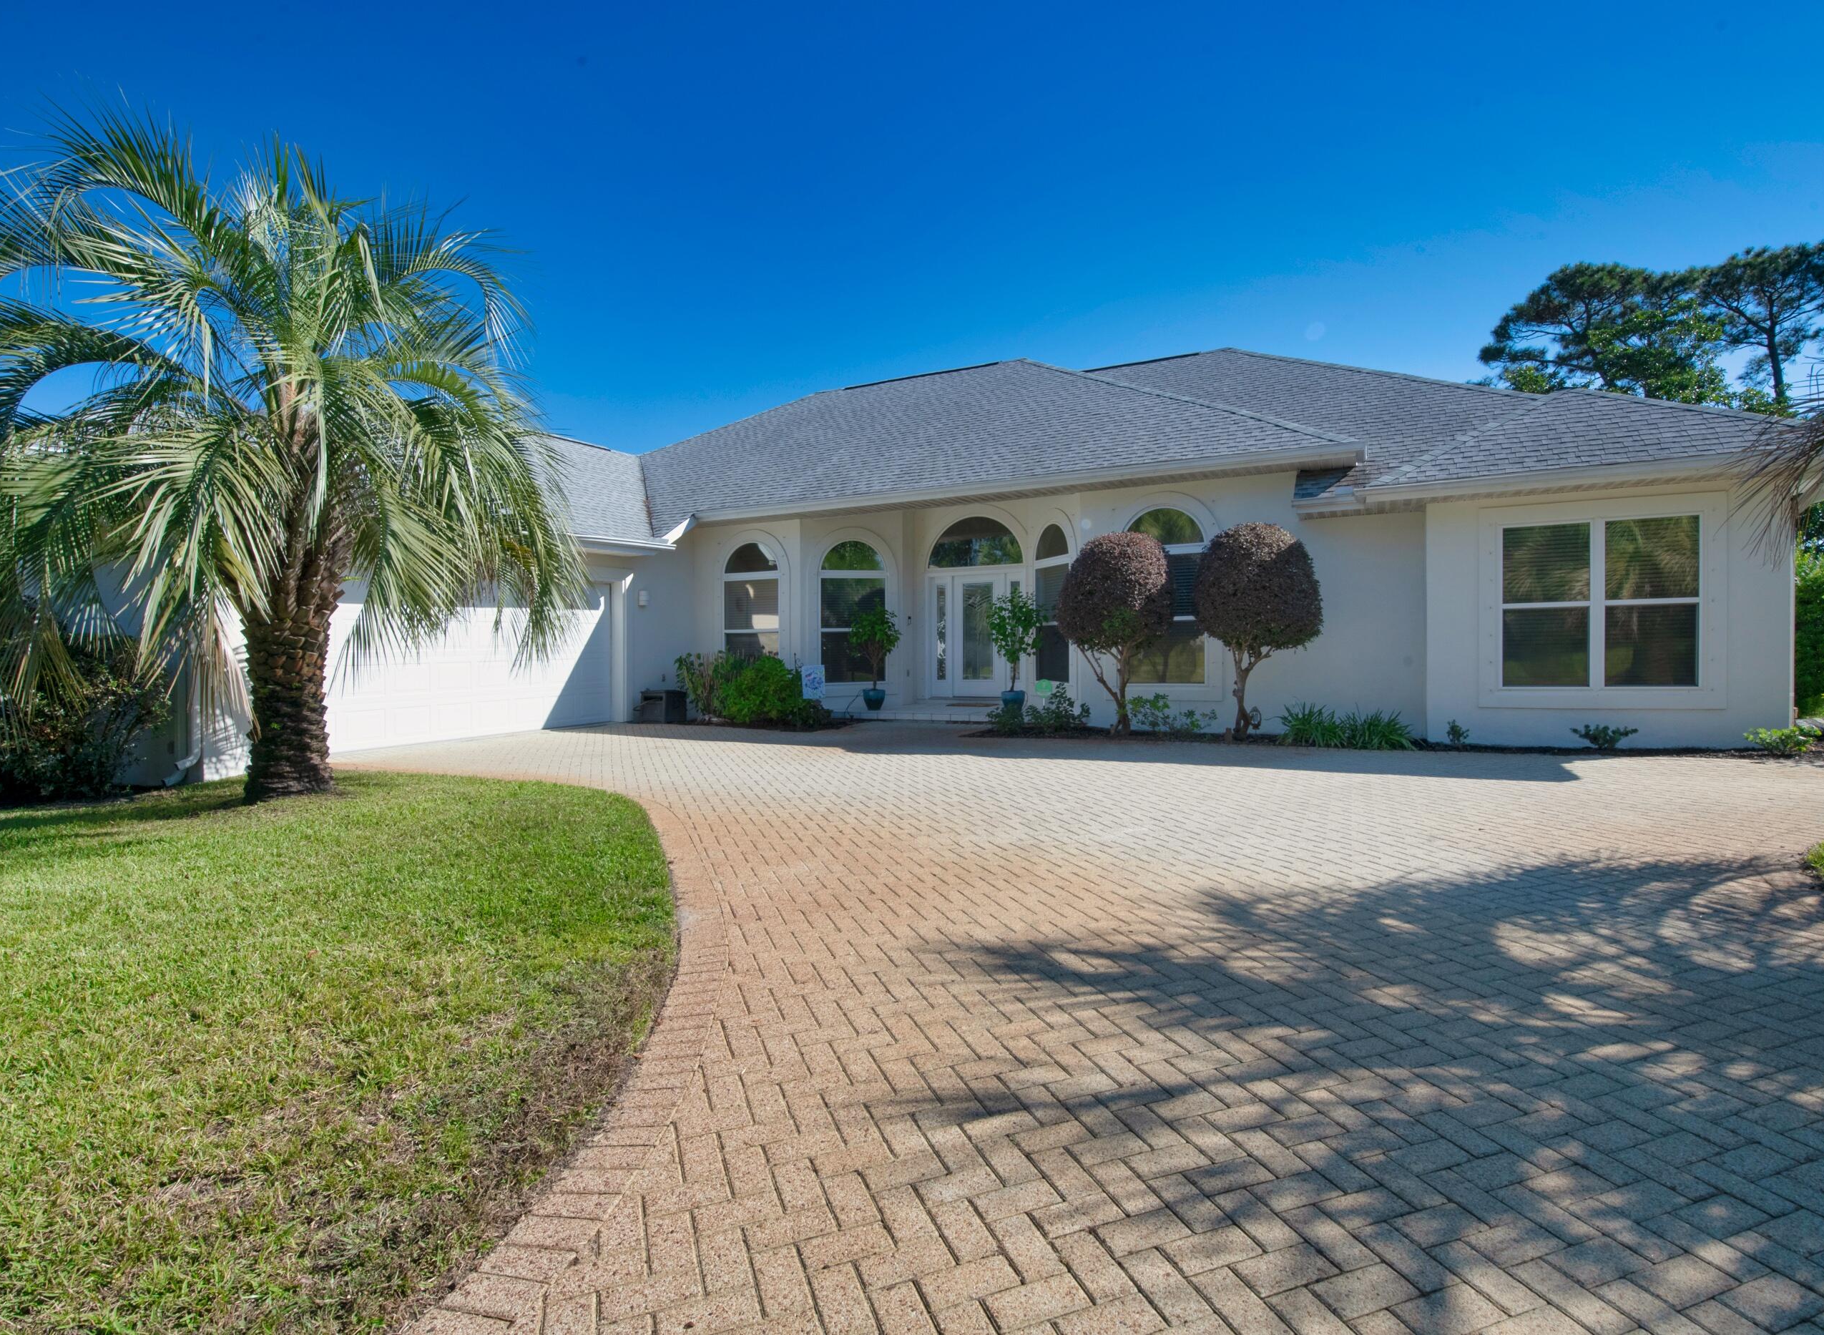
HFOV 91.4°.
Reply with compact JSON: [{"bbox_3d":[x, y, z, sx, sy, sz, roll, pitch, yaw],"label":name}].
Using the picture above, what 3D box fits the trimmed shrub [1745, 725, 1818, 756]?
[{"bbox_3d":[8.309,0.703,8.500,0.550,0.290,0.500,0,-1,21],"label":"trimmed shrub"}]

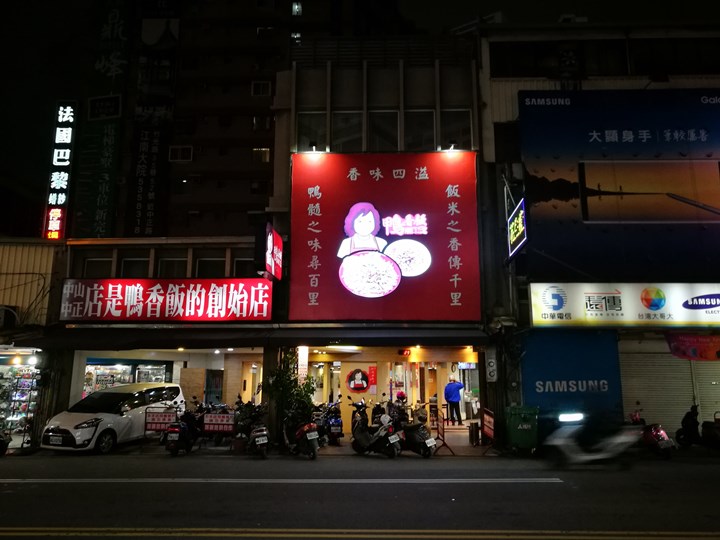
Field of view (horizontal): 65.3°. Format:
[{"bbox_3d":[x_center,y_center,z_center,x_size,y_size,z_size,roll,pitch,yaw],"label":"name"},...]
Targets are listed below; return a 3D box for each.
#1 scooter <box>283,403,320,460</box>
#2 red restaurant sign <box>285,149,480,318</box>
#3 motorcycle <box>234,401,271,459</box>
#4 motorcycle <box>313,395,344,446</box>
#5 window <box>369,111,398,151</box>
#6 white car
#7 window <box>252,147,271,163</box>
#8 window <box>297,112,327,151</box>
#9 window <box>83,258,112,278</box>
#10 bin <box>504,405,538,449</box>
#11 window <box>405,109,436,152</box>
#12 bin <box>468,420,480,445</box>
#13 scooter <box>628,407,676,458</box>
[{"bbox_3d":[-1.243,3.548,12.466,0.680,1.130,1.770,6,-13,-28],"label":"scooter"},{"bbox_3d":[0.660,-0.961,15.211,5.101,4.665,0.200,0,-11,1],"label":"red restaurant sign"},{"bbox_3d":[-2.263,3.545,12.554,0.680,1.170,1.770,4,-12,-18],"label":"motorcycle"},{"bbox_3d":[-0.763,4.155,15.488,0.720,1.200,1.800,2,-11,-7],"label":"motorcycle"},{"bbox_3d":[0.675,-4.043,16.483,0.939,1.380,0.100,0,-11,1],"label":"window"},{"bbox_3d":[-6.568,4.035,15.506,1.700,1.680,4.235,-4,-12,19],"label":"white car"},{"bbox_3d":[-7.929,-9.259,45.206,1.449,1.284,0.150,0,-11,1],"label":"window"},{"bbox_3d":[-1.368,-3.891,15.911,0.895,1.297,0.100,0,-11,1],"label":"window"},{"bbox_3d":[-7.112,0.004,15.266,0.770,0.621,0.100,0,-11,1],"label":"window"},{"bbox_3d":[3.866,3.878,13.504,0.620,1.100,0.700,0,-11,1],"label":"bin"},{"bbox_3d":[1.679,-3.895,15.839,0.901,1.337,0.100,0,-11,1],"label":"window"},{"bbox_3d":[3.006,4.318,14.742,0.310,0.630,0.310,0,-11,1],"label":"bin"},{"bbox_3d":[6.807,3.829,13.310,0.670,1.140,1.740,1,-11,-2],"label":"scooter"}]

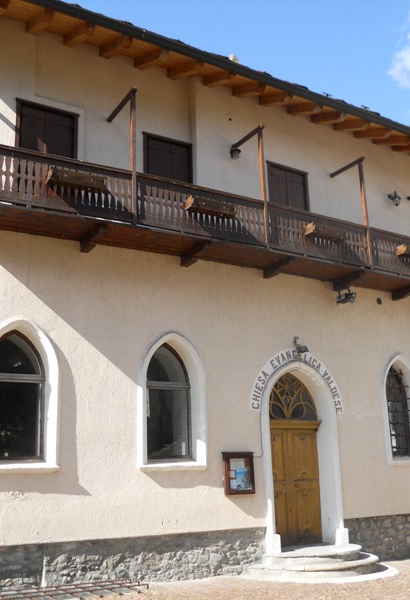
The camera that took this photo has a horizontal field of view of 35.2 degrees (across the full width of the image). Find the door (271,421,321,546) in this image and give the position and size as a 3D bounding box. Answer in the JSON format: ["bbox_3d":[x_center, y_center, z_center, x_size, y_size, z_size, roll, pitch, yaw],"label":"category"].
[{"bbox_3d":[1.708,3.495,12.472,1.401,2.332,0.118,7,-17,-30],"label":"door"}]

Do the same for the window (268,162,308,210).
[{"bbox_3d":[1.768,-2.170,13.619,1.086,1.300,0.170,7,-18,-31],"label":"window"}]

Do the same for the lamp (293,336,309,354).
[{"bbox_3d":[1.891,0.844,12.601,0.196,0.333,0.304,7,-17,-30],"label":"lamp"}]

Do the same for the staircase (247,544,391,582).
[{"bbox_3d":[2.274,4.525,11.159,2.891,0.349,1.503,7,-18,-31],"label":"staircase"}]

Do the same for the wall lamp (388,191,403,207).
[{"bbox_3d":[4.449,-2.379,15.123,0.206,0.343,0.284,7,-17,-30],"label":"wall lamp"}]

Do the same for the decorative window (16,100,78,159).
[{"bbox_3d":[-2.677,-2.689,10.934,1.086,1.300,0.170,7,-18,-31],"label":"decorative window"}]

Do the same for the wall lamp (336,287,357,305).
[{"bbox_3d":[2.908,-0.052,13.381,0.294,0.265,0.274,7,-17,-30],"label":"wall lamp"}]

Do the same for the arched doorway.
[{"bbox_3d":[1.751,3.042,12.469,1.300,3.279,0.270,7,-18,-31],"label":"arched doorway"}]

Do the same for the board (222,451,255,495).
[{"bbox_3d":[0.570,3.019,11.277,0.637,0.706,0.127,7,-17,-30],"label":"board"}]

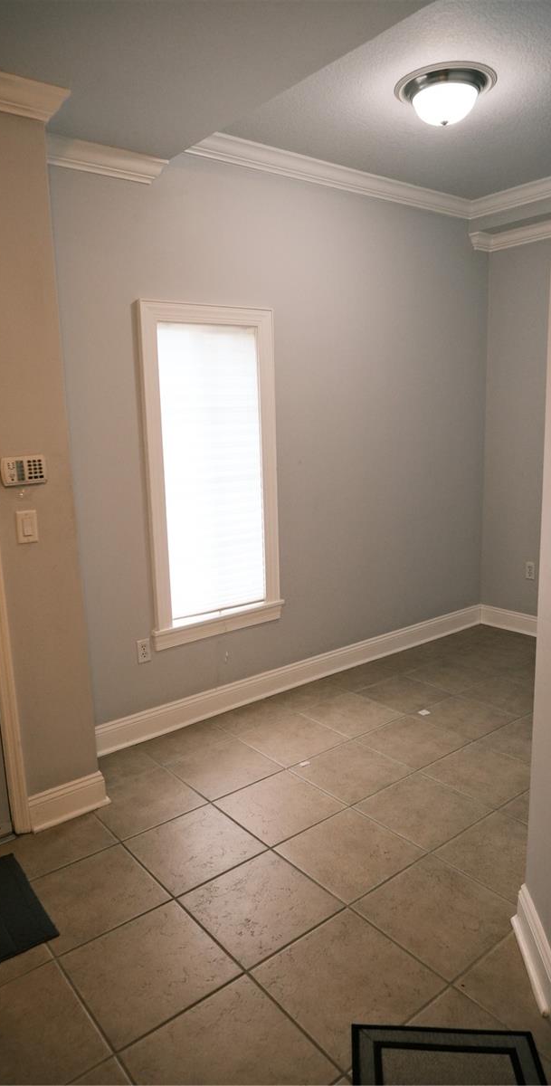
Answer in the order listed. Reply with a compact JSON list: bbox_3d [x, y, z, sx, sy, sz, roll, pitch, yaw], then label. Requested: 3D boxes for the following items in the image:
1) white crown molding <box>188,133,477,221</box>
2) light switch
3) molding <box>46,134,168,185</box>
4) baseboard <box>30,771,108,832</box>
[{"bbox_3d":[0.420,-1.998,3.820,2.251,0.085,0.083,-10,14,-37],"label":"white crown molding"},{"bbox_3d":[-0.921,-0.059,2.582,0.071,0.118,0.012,-10,14,-37],"label":"light switch"},{"bbox_3d":[-0.751,-1.625,2.945,0.632,0.087,0.083,-10,14,-37],"label":"molding"},{"bbox_3d":[-0.834,1.049,2.826,0.328,0.145,0.029,-10,14,-37],"label":"baseboard"}]

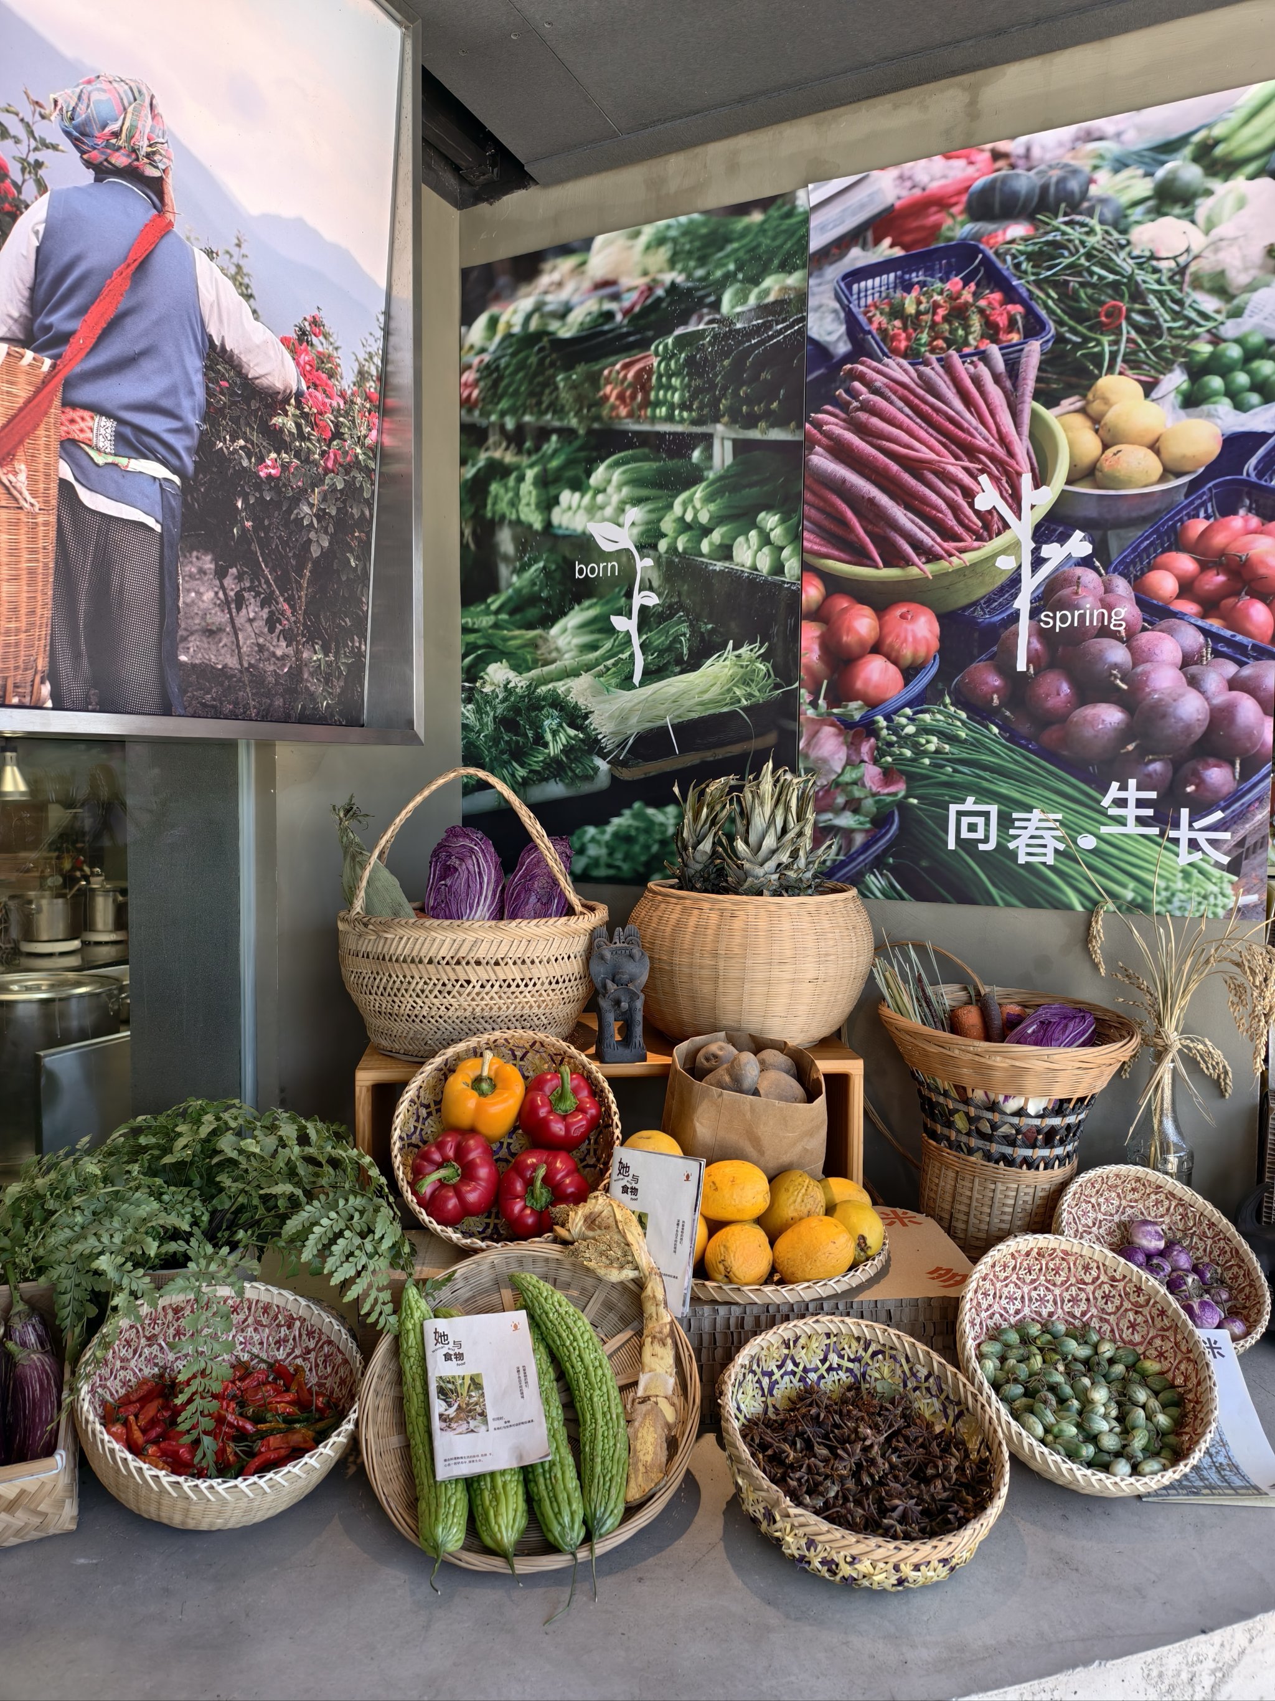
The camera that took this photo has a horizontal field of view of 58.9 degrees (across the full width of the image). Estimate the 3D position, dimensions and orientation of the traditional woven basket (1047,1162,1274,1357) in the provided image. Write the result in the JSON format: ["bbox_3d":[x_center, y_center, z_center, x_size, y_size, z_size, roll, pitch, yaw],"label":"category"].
[{"bbox_3d":[0.619,0.517,1.374,0.250,0.095,0.250,8,38,-6],"label":"traditional woven basket"}]

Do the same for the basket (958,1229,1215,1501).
[{"bbox_3d":[0.447,0.537,1.160,0.258,0.104,0.258,4,36,-6],"label":"basket"}]

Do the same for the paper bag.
[{"bbox_3d":[0.126,0.322,1.330,0.185,0.190,0.140,1,3,9],"label":"paper bag"}]

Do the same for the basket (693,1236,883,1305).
[{"bbox_3d":[0.125,0.451,1.353,0.335,0.035,0.335,0,4,-6],"label":"basket"}]

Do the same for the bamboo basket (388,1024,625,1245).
[{"bbox_3d":[-0.140,0.340,1.275,0.250,0.250,0.095,-3,-37,4],"label":"bamboo basket"}]

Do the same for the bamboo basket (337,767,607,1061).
[{"bbox_3d":[-0.229,0.075,1.575,0.369,0.380,0.310,0,4,-6],"label":"bamboo basket"}]

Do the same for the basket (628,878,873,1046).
[{"bbox_3d":[0.155,0.149,1.540,0.335,0.197,0.335,0,3,0],"label":"basket"}]

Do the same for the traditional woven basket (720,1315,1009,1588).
[{"bbox_3d":[0.197,0.553,1.028,0.255,0.100,0.255,6,20,-2],"label":"traditional woven basket"}]

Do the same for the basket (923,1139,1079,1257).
[{"bbox_3d":[0.465,0.487,1.450,0.205,0.200,0.205,6,3,0],"label":"basket"}]

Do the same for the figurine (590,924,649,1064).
[{"bbox_3d":[-0.024,0.181,1.509,0.075,0.175,0.083,0,4,-7],"label":"figurine"}]

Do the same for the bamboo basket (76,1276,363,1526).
[{"bbox_3d":[-0.397,0.544,1.087,0.263,0.106,0.263,10,12,-6],"label":"bamboo basket"}]

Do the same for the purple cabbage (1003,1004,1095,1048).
[{"bbox_3d":[0.518,0.230,1.420,0.115,0.085,0.100,0,3,0],"label":"purple cabbage"}]

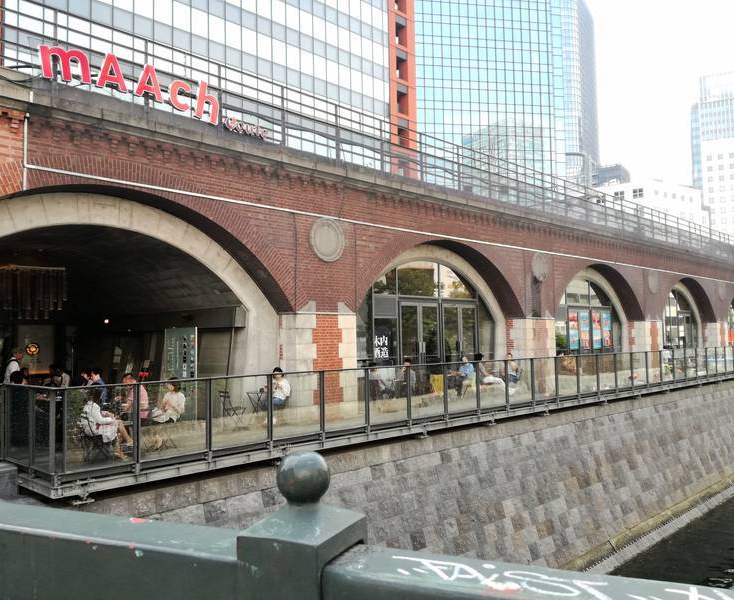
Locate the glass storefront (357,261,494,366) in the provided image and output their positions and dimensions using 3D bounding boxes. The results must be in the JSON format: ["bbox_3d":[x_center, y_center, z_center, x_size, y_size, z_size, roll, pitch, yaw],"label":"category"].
[{"bbox_3d":[1.781,0.769,18.238,6.400,3.820,0.300,2,-5,-44],"label":"glass storefront"}]

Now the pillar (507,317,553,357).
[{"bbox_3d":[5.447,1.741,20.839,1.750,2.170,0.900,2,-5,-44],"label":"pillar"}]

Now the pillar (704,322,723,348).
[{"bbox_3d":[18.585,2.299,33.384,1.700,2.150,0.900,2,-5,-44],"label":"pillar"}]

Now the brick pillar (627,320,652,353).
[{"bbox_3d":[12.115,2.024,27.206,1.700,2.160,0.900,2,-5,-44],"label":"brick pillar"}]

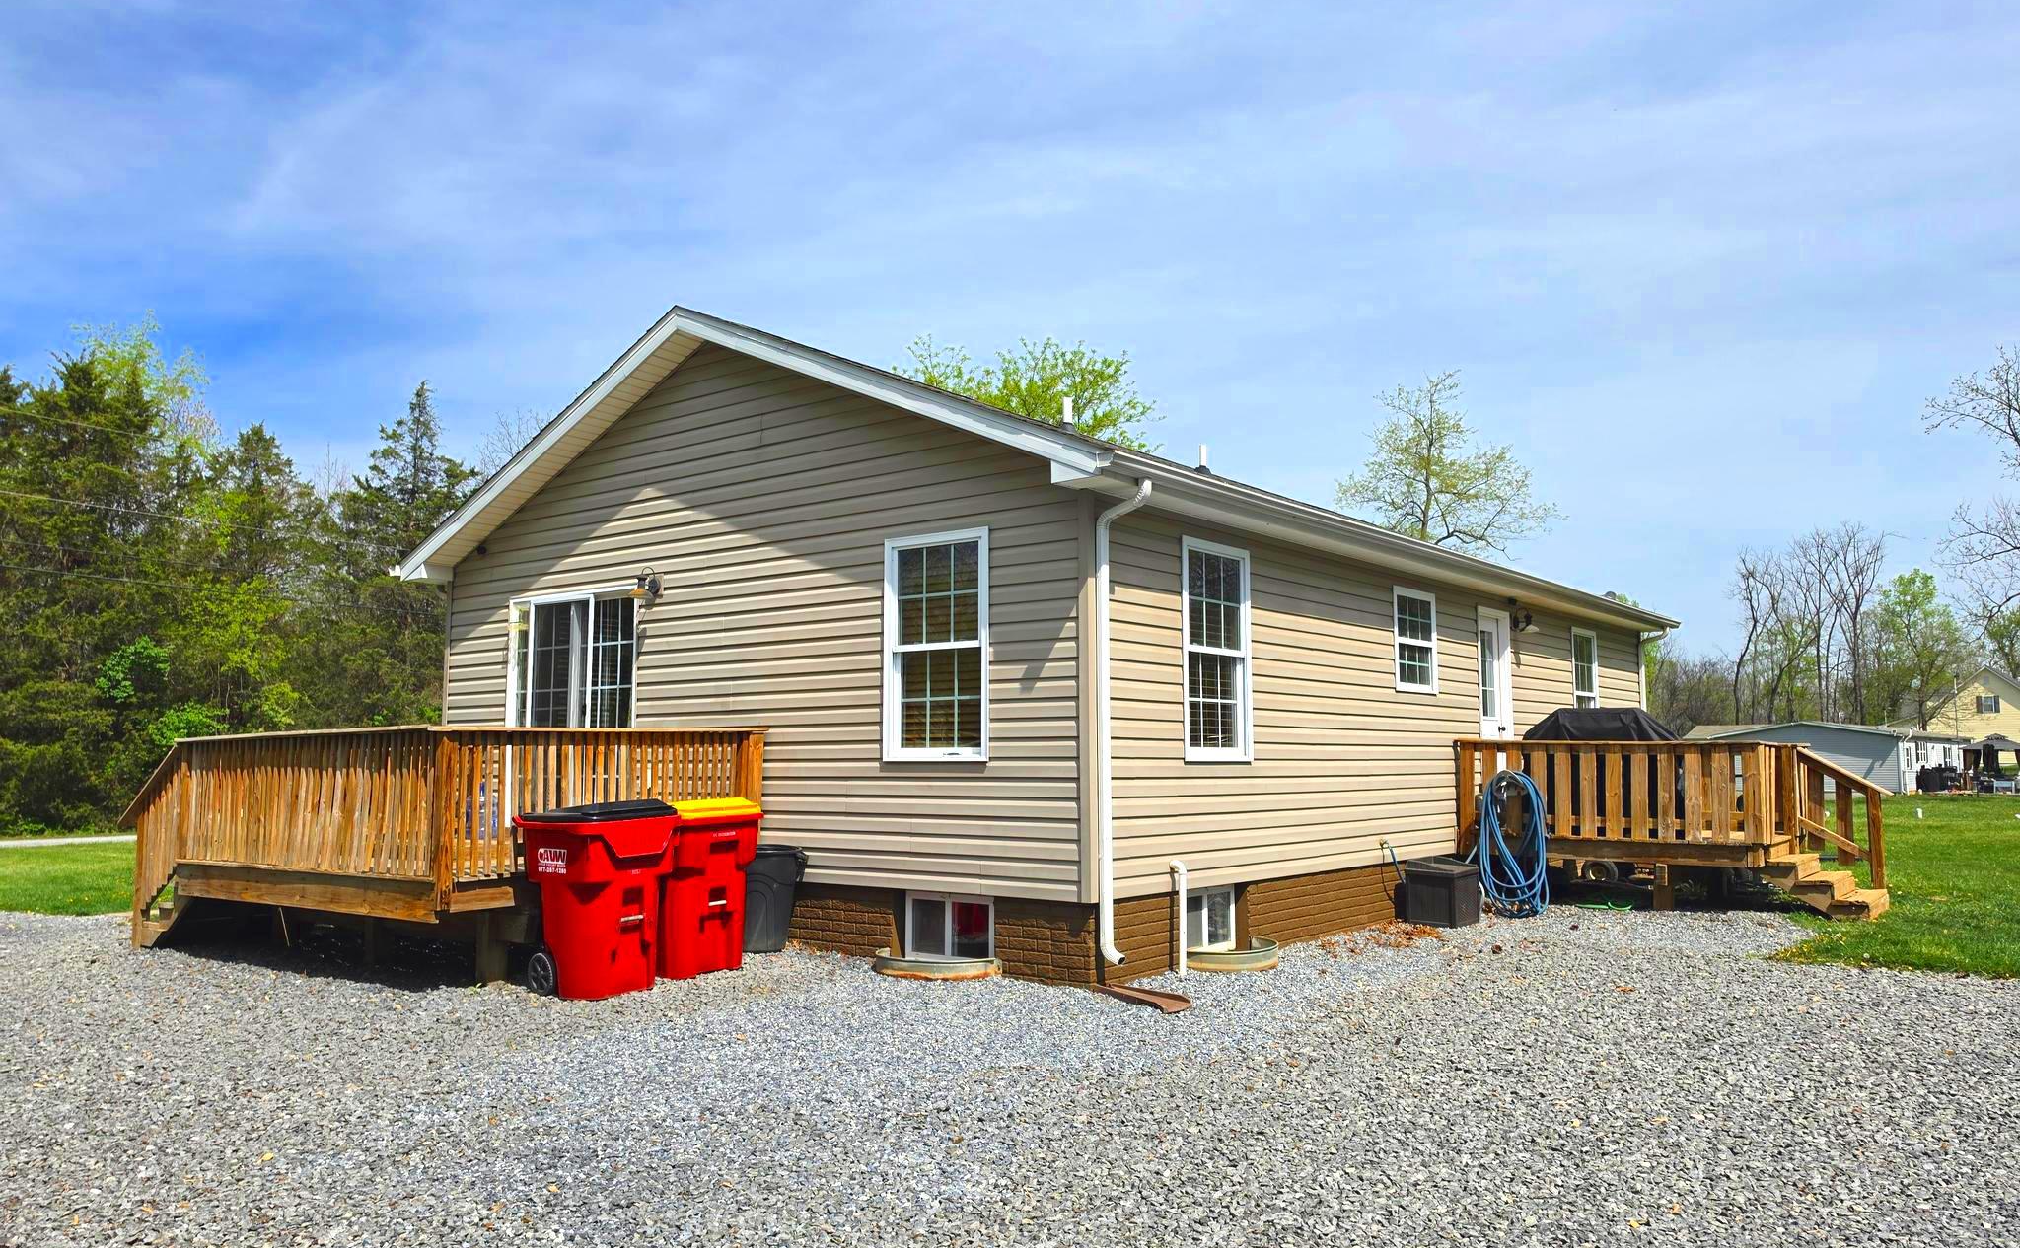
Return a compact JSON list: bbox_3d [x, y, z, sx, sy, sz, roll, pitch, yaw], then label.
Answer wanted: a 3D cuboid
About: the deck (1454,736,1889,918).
[{"bbox_3d":[6.553,1.955,13.167,3.450,1.540,2.600,-4,-7,39],"label":"deck"}]

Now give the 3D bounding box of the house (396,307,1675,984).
[{"bbox_3d":[1.561,0.464,16.170,8.810,5.120,13.780,-4,-7,39],"label":"house"}]

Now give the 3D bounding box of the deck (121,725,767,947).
[{"bbox_3d":[-4.634,1.703,10.862,5.000,1.660,2.800,-4,-7,39],"label":"deck"}]

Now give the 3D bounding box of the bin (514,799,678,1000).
[{"bbox_3d":[-2.550,1.665,8.240,0.850,1.140,0.710,-3,-6,30],"label":"bin"}]

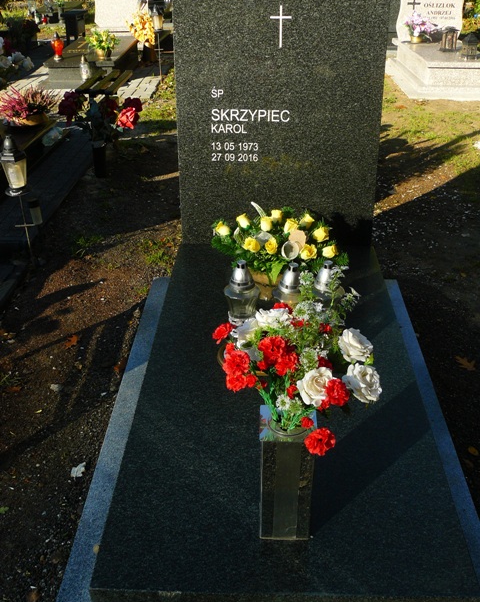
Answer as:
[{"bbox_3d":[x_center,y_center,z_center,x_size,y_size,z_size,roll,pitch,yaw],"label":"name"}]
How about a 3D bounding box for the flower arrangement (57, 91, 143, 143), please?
[{"bbox_3d":[-0.935,-1.230,4.420,0.530,0.320,0.400,1,28,2],"label":"flower arrangement"}]

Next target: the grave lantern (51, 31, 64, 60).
[{"bbox_3d":[-2.000,-2.804,7.304,0.140,0.280,0.140,1,28,2],"label":"grave lantern"}]

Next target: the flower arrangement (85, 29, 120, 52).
[{"bbox_3d":[-1.521,-2.862,7.310,0.370,0.240,0.310,1,28,2],"label":"flower arrangement"}]

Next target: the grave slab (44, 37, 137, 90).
[{"bbox_3d":[-1.710,-2.880,8.000,0.800,0.330,1.820,1,29,1],"label":"grave slab"}]

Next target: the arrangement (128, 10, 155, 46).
[{"bbox_3d":[-1.280,-3.560,8.660,0.340,0.450,0.320,1,28,2],"label":"arrangement"}]

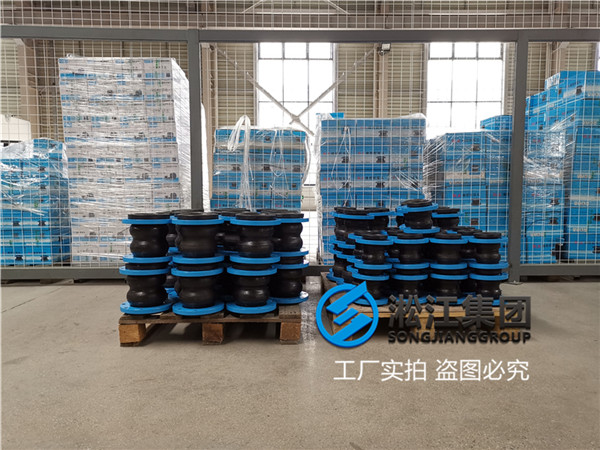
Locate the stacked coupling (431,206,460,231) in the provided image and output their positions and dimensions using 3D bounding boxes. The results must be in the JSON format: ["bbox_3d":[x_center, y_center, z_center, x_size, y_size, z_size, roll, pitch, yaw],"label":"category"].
[{"bbox_3d":[1.009,0.013,3.212,0.240,0.248,0.240,0,5,0],"label":"stacked coupling"}]

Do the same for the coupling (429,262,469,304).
[{"bbox_3d":[0.755,0.312,2.392,0.192,0.176,0.192,0,4,-1],"label":"coupling"}]

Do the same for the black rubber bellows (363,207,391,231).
[{"bbox_3d":[0.561,0.002,3.387,0.240,0.248,0.240,0,5,0],"label":"black rubber bellows"}]

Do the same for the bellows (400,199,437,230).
[{"bbox_3d":[0.702,-0.044,2.726,0.206,0.191,0.206,-5,7,0],"label":"bellows"}]

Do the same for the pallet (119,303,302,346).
[{"bbox_3d":[-0.464,0.499,2.885,0.910,0.150,1.016,0,5,-1],"label":"pallet"}]

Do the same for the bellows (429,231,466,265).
[{"bbox_3d":[0.819,0.152,2.565,0.206,0.191,0.206,0,5,0],"label":"bellows"}]

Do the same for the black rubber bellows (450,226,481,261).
[{"bbox_3d":[0.936,0.121,2.581,0.192,0.176,0.192,0,4,-1],"label":"black rubber bellows"}]

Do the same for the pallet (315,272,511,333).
[{"bbox_3d":[0.586,0.441,2.755,0.880,0.134,1.090,0,4,-1],"label":"pallet"}]

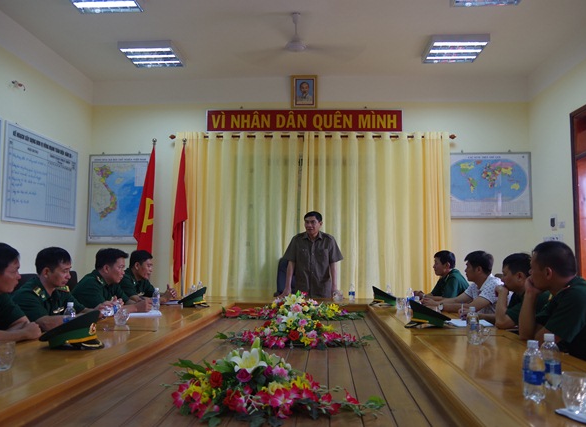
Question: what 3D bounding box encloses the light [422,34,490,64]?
[{"bbox_3d":[1.805,-1.830,5.374,0.600,0.085,0.570,0,-6,4],"label":"light"}]

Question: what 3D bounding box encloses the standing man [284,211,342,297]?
[{"bbox_3d":[0.202,0.814,5.094,0.640,1.672,0.420,0,-6,7],"label":"standing man"}]

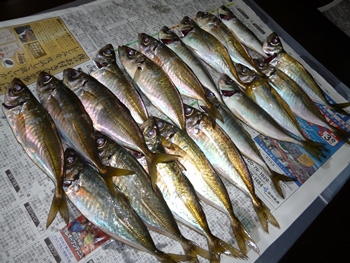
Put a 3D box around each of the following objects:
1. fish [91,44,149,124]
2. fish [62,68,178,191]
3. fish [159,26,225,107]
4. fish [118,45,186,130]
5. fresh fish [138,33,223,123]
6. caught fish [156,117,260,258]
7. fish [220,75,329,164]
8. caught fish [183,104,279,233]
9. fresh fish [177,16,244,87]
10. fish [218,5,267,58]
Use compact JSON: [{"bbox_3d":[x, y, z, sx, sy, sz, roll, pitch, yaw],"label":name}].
[{"bbox_3d":[-0.058,-0.041,0.342,0.039,0.023,0.165,-26,72,-23],"label":"fish"},{"bbox_3d":[-0.070,-0.016,0.325,0.049,0.026,0.174,-39,77,-27],"label":"fish"},{"bbox_3d":[0.029,-0.091,0.399,0.034,0.022,0.176,-31,72,-25],"label":"fish"},{"bbox_3d":[-0.019,-0.056,0.371,0.044,0.023,0.176,-31,72,-25],"label":"fish"},{"bbox_3d":[0.007,-0.074,0.373,0.040,0.024,0.171,-33,74,-25],"label":"fresh fish"},{"bbox_3d":[0.033,0.051,0.312,0.037,0.022,0.175,-30,74,-24],"label":"caught fish"},{"bbox_3d":[0.123,-0.016,0.379,0.177,0.024,0.049,41,62,11],"label":"fish"},{"bbox_3d":[0.065,0.035,0.339,0.042,0.024,0.186,-28,71,-24],"label":"caught fish"},{"bbox_3d":[0.056,-0.109,0.402,0.048,0.024,0.161,-30,73,-24],"label":"fresh fish"},{"bbox_3d":[0.113,-0.136,0.429,0.031,0.022,0.158,-20,68,-21],"label":"fish"}]

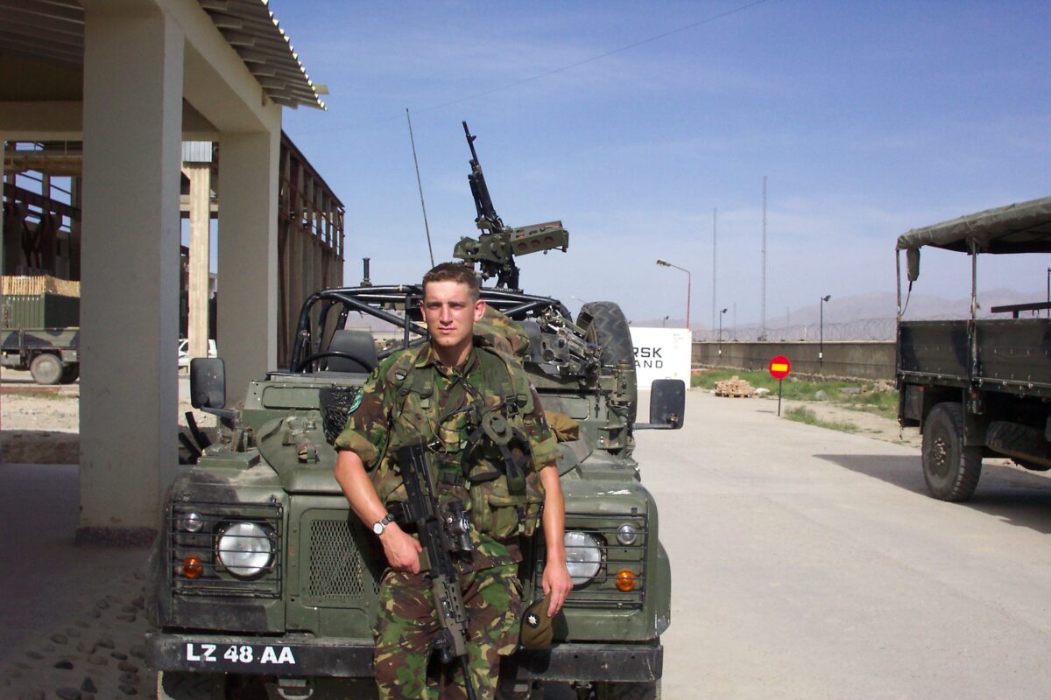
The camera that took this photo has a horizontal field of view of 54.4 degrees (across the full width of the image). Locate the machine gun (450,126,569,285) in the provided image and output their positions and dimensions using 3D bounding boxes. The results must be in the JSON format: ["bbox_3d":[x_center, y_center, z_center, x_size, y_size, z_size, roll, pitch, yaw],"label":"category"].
[{"bbox_3d":[-0.085,-0.855,5.950,0.660,1.000,0.750,1,0,20],"label":"machine gun"}]

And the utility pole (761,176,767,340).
[{"bbox_3d":[19.850,-6.800,85.000,0.360,15.300,0.360,0,0,0],"label":"utility pole"}]

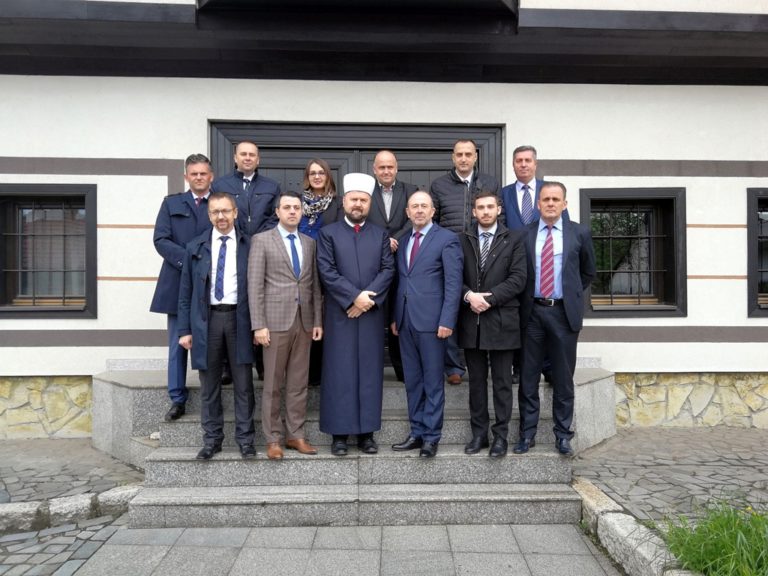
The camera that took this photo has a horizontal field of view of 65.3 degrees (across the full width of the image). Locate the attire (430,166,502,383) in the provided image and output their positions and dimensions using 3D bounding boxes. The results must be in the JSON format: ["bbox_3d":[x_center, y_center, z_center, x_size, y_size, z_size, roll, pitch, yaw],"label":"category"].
[{"bbox_3d":[0.620,-0.118,4.560,0.548,1.583,0.340,0,2,2],"label":"attire"}]

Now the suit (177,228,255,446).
[{"bbox_3d":[-1.124,0.328,4.007,0.530,1.478,0.360,-1,2,-14],"label":"suit"}]

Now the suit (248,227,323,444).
[{"bbox_3d":[-0.658,0.318,4.000,0.500,1.455,0.320,0,0,-16],"label":"suit"}]

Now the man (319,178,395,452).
[{"bbox_3d":[-0.193,0.160,4.066,0.540,1.887,0.380,0,2,-1],"label":"man"}]

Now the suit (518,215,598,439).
[{"bbox_3d":[1.185,0.284,4.090,0.530,1.540,0.350,0,0,19],"label":"suit"}]

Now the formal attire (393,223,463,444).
[{"bbox_3d":[0.285,0.306,4.030,0.500,1.490,0.320,0,0,21],"label":"formal attire"}]

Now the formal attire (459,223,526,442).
[{"bbox_3d":[0.734,0.301,4.050,0.490,1.490,0.350,0,0,19],"label":"formal attire"}]

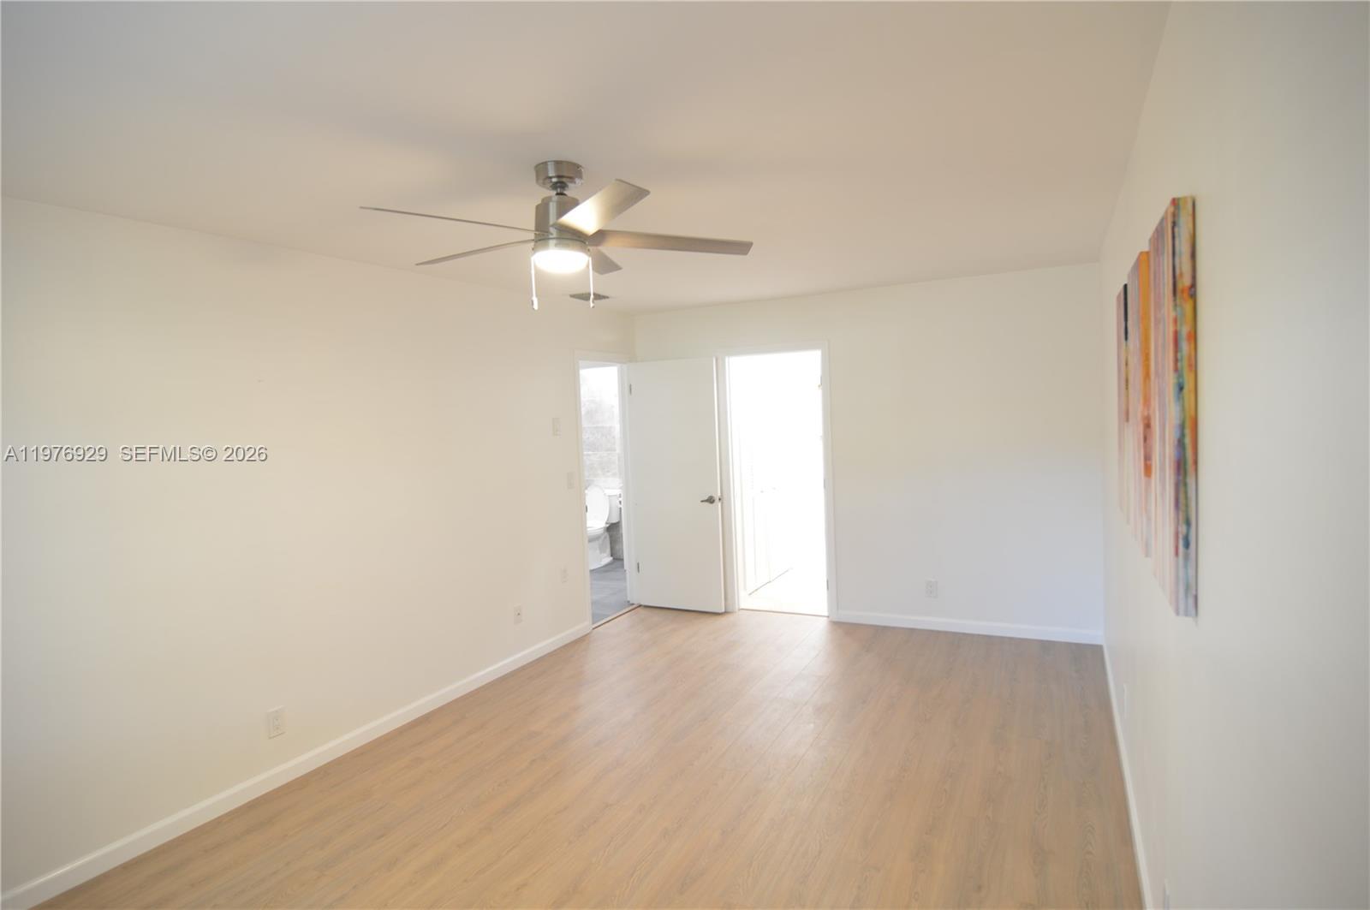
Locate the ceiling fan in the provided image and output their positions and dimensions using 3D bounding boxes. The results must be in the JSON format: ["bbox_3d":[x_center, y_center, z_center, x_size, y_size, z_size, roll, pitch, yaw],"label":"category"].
[{"bbox_3d":[-0.436,-0.732,2.329,1.290,0.450,1.280,0,4,29],"label":"ceiling fan"}]

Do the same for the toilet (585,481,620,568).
[{"bbox_3d":[-1.031,0.785,7.446,0.430,0.850,0.710,-1,4,26],"label":"toilet"}]

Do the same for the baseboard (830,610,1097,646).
[{"bbox_3d":[1.934,1.206,4.824,1.737,0.082,0.016,-1,4,26],"label":"baseboard"}]

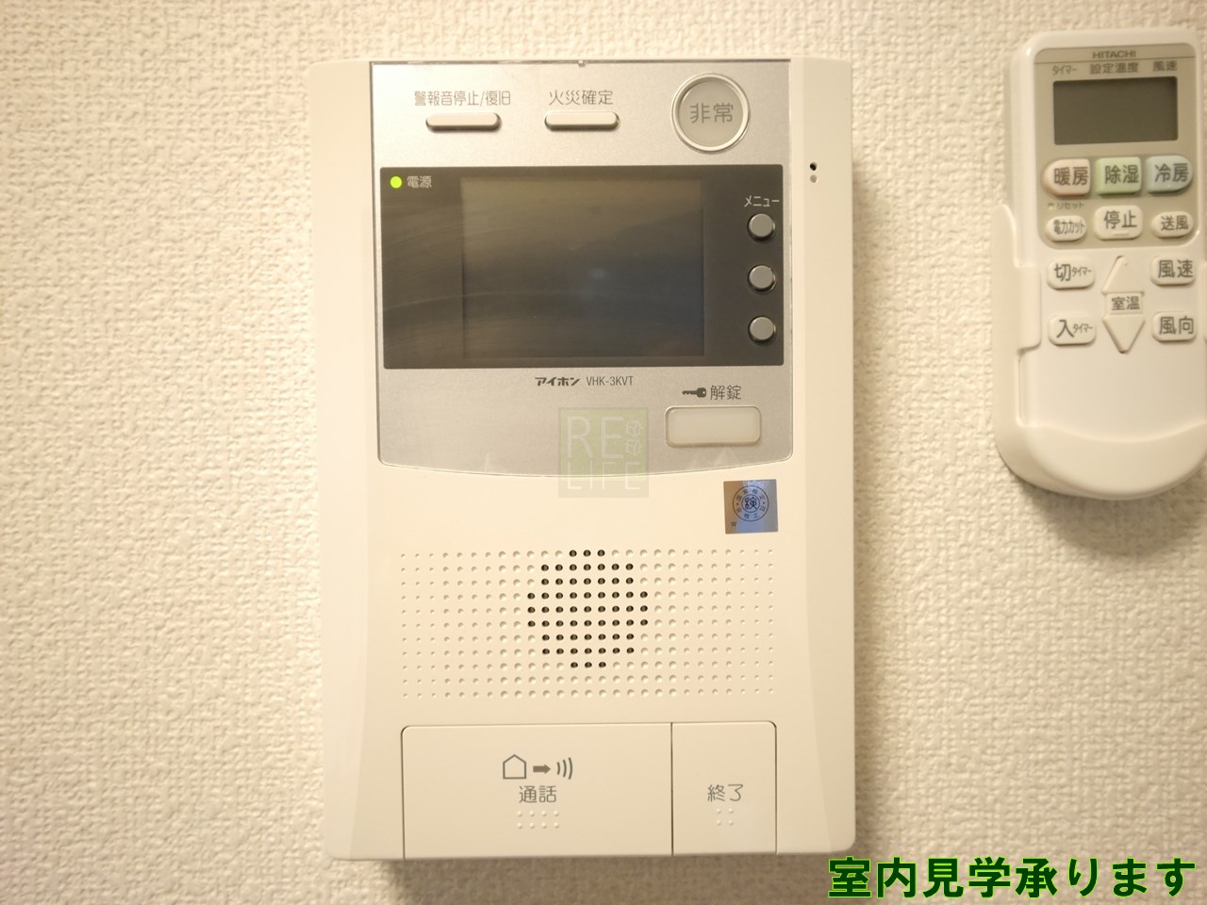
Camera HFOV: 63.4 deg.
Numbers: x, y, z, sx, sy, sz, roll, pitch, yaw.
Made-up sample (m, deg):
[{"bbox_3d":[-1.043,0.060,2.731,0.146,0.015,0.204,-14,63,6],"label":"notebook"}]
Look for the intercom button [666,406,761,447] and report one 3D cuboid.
[{"bbox_3d":[0.031,-0.008,0.276,0.026,0.011,0.003,-1,2,-1],"label":"intercom button"}]

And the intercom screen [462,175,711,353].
[{"bbox_3d":[-0.006,-0.052,0.277,0.068,0.050,0.002,-1,2,-1],"label":"intercom screen"}]

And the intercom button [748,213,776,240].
[{"bbox_3d":[0.044,-0.063,0.274,0.007,0.007,0.003,-1,2,-1],"label":"intercom button"}]

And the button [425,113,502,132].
[{"bbox_3d":[-0.039,-0.092,0.272,0.021,0.004,0.003,-1,2,-1],"label":"button"}]

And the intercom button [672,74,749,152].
[{"bbox_3d":[0.030,-0.095,0.274,0.021,0.021,0.004,-1,2,-1],"label":"intercom button"}]

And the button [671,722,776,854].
[{"bbox_3d":[0.035,0.097,0.283,0.030,0.036,0.005,-1,2,-1],"label":"button"}]

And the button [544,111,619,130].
[{"bbox_3d":[-0.006,-0.092,0.272,0.021,0.004,0.003,-1,2,-1],"label":"button"}]

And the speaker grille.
[{"bbox_3d":[-0.004,0.049,0.280,0.106,0.042,0.002,-1,2,-1],"label":"speaker grille"}]

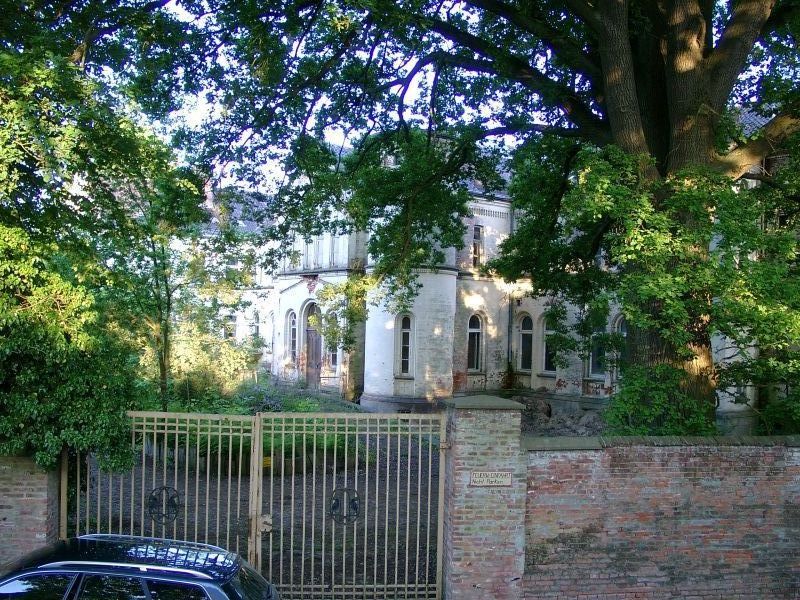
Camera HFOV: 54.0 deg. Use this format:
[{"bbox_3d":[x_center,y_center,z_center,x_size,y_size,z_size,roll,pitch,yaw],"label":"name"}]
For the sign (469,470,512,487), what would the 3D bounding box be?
[{"bbox_3d":[1.258,2.469,10.850,0.570,0.205,0.025,1,4,-3],"label":"sign"}]

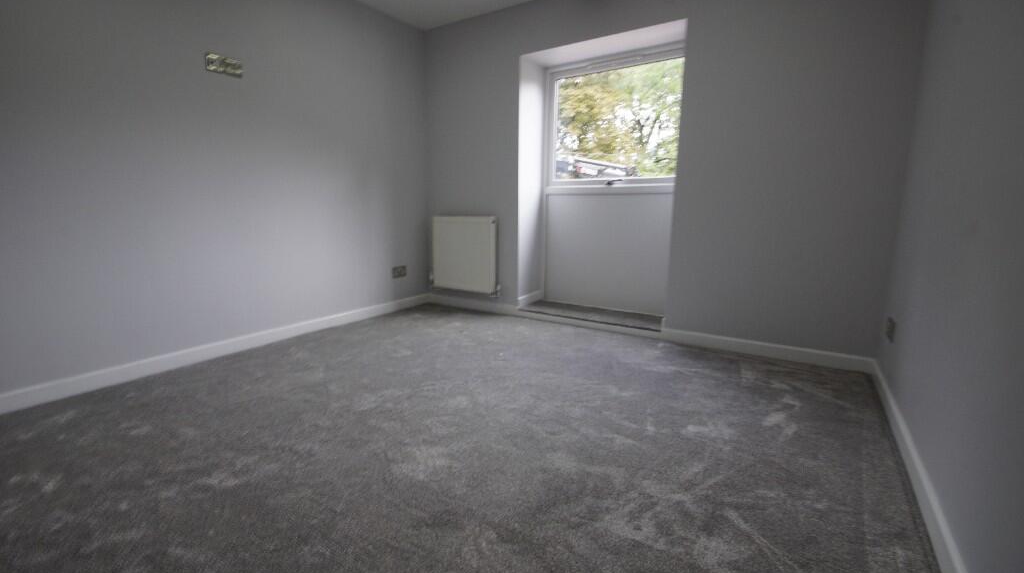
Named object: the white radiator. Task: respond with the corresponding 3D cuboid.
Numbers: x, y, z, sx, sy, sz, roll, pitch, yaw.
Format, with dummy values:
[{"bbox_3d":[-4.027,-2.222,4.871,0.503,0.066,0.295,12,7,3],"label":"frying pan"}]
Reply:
[{"bbox_3d":[-0.409,-0.271,3.555,0.634,0.605,0.101,7,13,34],"label":"white radiator"}]

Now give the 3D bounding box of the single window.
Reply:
[{"bbox_3d":[0.740,-1.191,3.156,1.016,0.889,0.070,7,13,34],"label":"single window"}]

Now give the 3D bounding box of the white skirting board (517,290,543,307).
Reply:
[{"bbox_3d":[0.153,0.106,3.500,0.018,0.088,0.355,7,13,33],"label":"white skirting board"}]

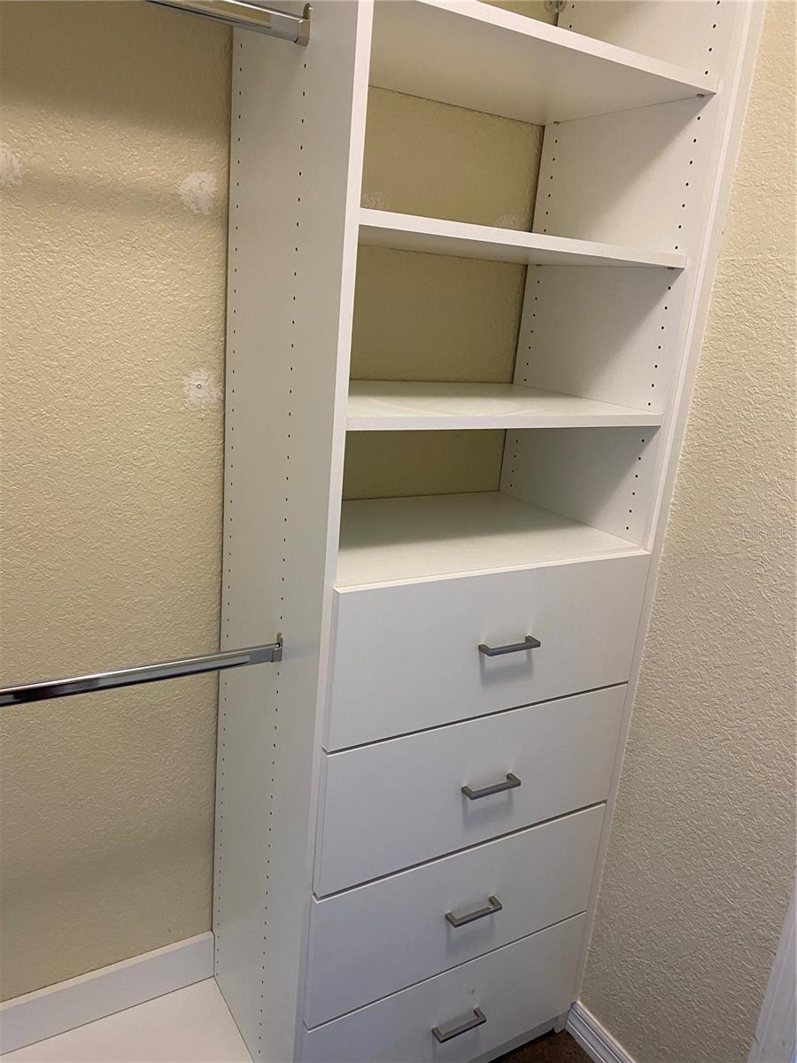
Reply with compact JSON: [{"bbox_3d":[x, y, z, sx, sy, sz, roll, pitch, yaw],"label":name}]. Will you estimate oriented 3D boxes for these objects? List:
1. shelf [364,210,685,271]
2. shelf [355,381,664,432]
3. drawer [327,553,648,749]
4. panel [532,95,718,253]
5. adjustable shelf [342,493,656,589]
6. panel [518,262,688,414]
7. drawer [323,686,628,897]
[{"bbox_3d":[0.107,-0.465,1.292,0.606,0.019,0.399,-5,19,-31],"label":"shelf"},{"bbox_3d":[0.086,-0.221,1.364,0.606,0.019,0.399,-5,19,-31],"label":"shelf"},{"bbox_3d":[0.080,0.130,1.436,0.624,0.251,0.390,-5,19,-31],"label":"drawer"},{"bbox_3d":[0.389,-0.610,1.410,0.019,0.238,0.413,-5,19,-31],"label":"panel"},{"bbox_3d":[0.067,0.003,1.430,0.606,0.019,0.399,-5,19,-31],"label":"adjustable shelf"},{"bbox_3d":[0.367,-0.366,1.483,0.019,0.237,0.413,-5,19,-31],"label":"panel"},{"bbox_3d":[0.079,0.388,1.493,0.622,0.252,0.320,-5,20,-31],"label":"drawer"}]

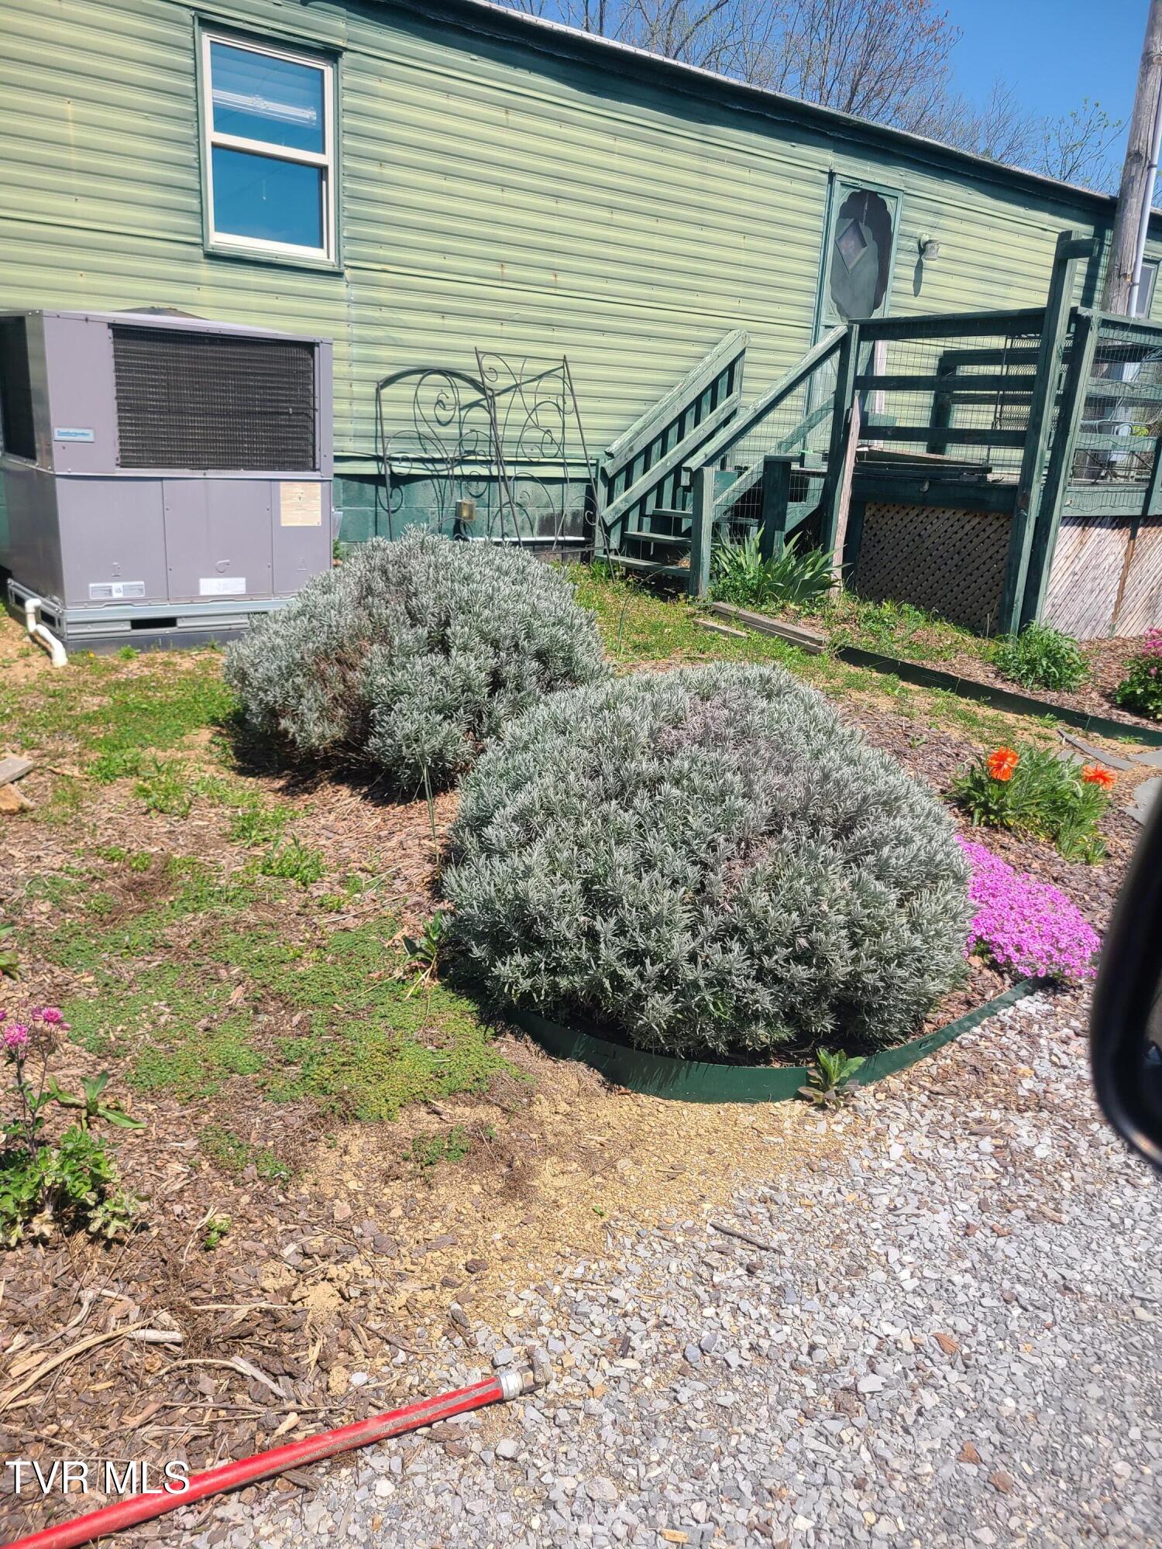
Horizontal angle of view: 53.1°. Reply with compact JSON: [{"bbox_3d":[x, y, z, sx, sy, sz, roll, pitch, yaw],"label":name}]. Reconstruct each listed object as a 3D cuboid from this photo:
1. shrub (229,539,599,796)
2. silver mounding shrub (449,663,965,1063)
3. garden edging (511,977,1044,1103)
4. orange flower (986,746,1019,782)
[{"bbox_3d":[-0.554,-0.471,4.081,1.326,0.703,1.326,1,18,-8],"label":"shrub"},{"bbox_3d":[0.300,0.086,2.753,1.232,0.659,1.232,5,18,6],"label":"silver mounding shrub"},{"bbox_3d":[0.517,0.559,2.494,1.354,0.100,0.303,-2,18,-16],"label":"garden edging"},{"bbox_3d":[1.479,-0.036,4.080,0.115,0.115,0.080,10,19,20],"label":"orange flower"}]

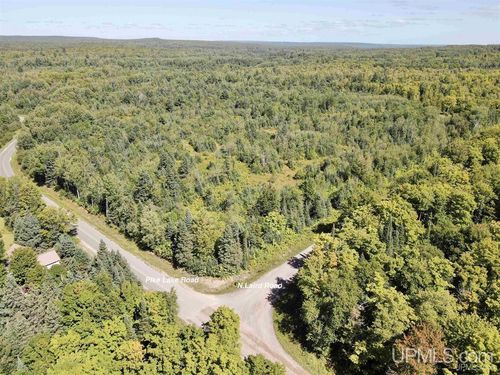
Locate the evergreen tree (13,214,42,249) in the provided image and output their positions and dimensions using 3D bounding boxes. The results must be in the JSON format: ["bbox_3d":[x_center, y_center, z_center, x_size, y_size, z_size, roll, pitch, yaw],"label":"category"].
[{"bbox_3d":[-77.400,15.400,120.000,8.600,13.800,8.600,1,23,0],"label":"evergreen tree"}]

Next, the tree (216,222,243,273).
[{"bbox_3d":[-6.400,18.100,111.700,8.300,16.500,8.300,1,23,0],"label":"tree"}]

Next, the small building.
[{"bbox_3d":[-64.900,23.950,112.550,6.000,3.800,5.000,19,29,37],"label":"small building"}]

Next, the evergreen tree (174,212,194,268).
[{"bbox_3d":[-21.300,16.400,111.200,6.400,19.000,6.400,1,23,0],"label":"evergreen tree"}]

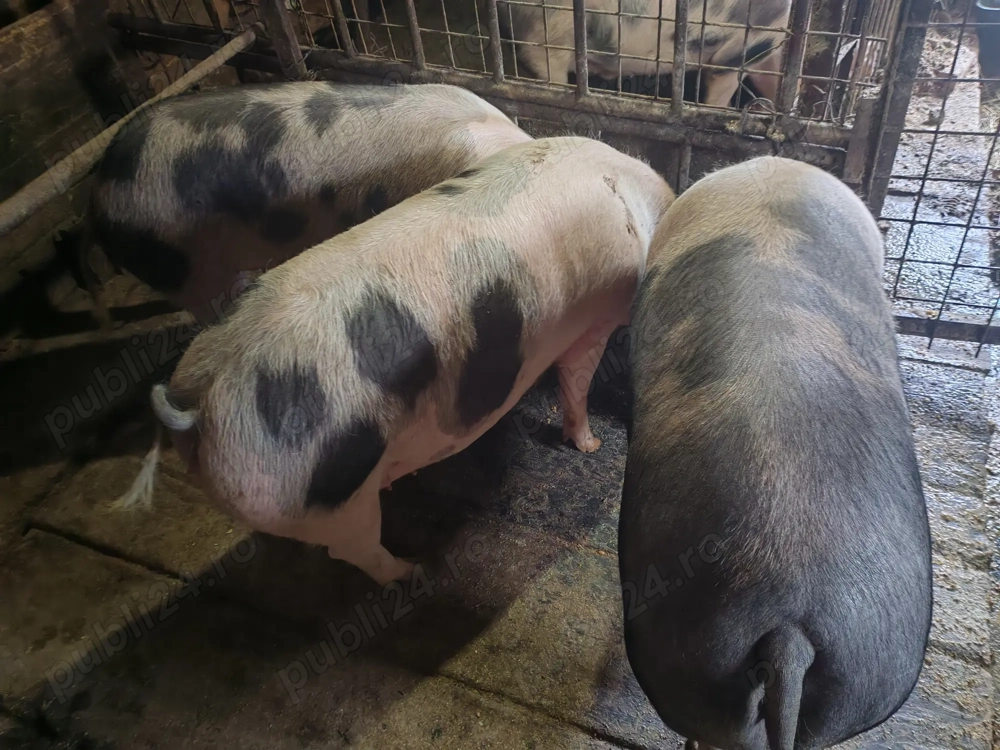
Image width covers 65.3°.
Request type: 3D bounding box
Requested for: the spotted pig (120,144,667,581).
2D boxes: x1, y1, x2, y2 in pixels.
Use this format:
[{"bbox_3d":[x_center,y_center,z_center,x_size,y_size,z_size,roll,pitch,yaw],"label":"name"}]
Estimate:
[{"bbox_3d":[-0.034,-0.073,1.681,1.315,0.744,0.425,-36,50,-26],"label":"spotted pig"}]

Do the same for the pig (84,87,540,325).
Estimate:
[{"bbox_3d":[-0.404,-0.407,2.087,1.308,0.755,0.425,-4,44,6],"label":"pig"}]

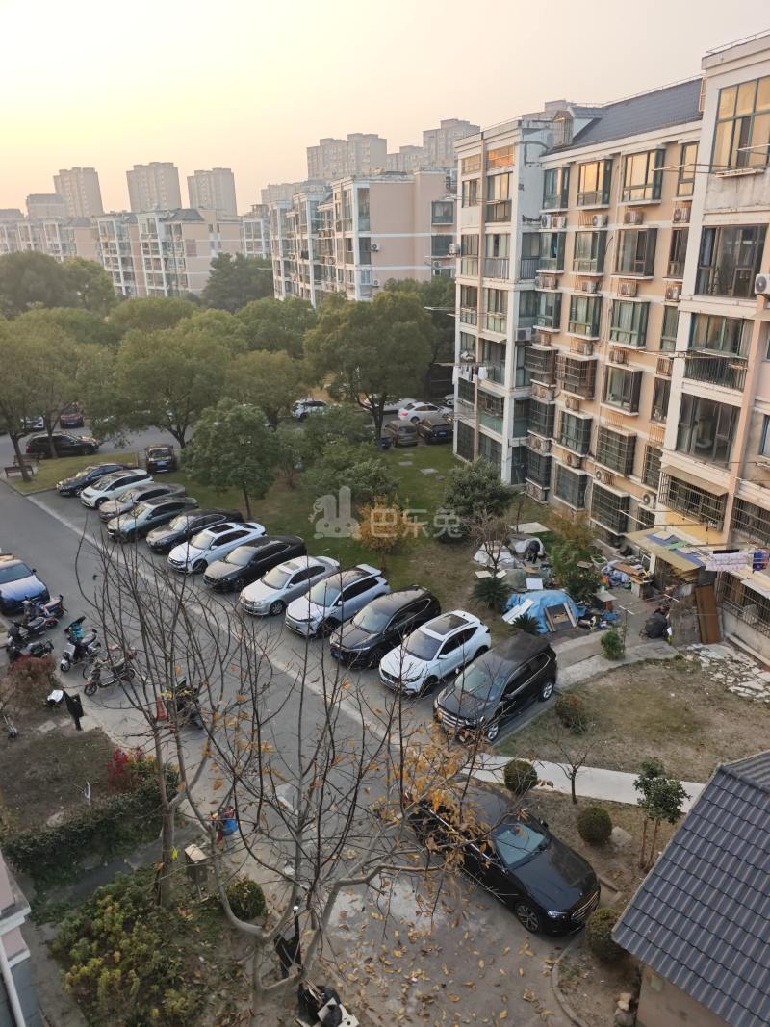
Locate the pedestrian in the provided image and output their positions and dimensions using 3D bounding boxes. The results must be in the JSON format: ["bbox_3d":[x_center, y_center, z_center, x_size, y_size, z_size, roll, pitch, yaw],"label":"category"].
[{"bbox_3d":[-9.727,6.058,22.336,0.600,1.550,0.420,8,22,22],"label":"pedestrian"}]

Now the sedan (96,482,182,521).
[{"bbox_3d":[-13.943,-0.818,40.989,4.680,1.470,1.810,-20,27,-40],"label":"sedan"}]

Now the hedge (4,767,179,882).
[{"bbox_3d":[-7.150,7.889,17.655,4.200,1.000,0.820,-12,23,-26],"label":"hedge"}]

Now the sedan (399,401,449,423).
[{"bbox_3d":[3.503,-8.639,60.785,4.650,1.460,1.800,-7,21,-16],"label":"sedan"}]

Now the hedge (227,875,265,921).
[{"bbox_3d":[-3.070,8.570,15.810,0.850,0.870,0.850,-8,22,-16],"label":"hedge"}]

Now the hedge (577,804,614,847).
[{"bbox_3d":[5.275,7.861,17.929,0.894,0.893,0.894,-1,21,0],"label":"hedge"}]

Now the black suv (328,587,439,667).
[{"bbox_3d":[0.080,4.104,26.266,1.860,1.660,4.620,18,28,42],"label":"black suv"}]

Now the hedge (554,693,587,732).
[{"bbox_3d":[5.793,6.145,22.216,0.969,1.002,0.969,-1,21,0],"label":"hedge"}]

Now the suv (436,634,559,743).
[{"bbox_3d":[3.665,5.518,23.006,4.694,1.759,1.937,-21,28,-41],"label":"suv"}]

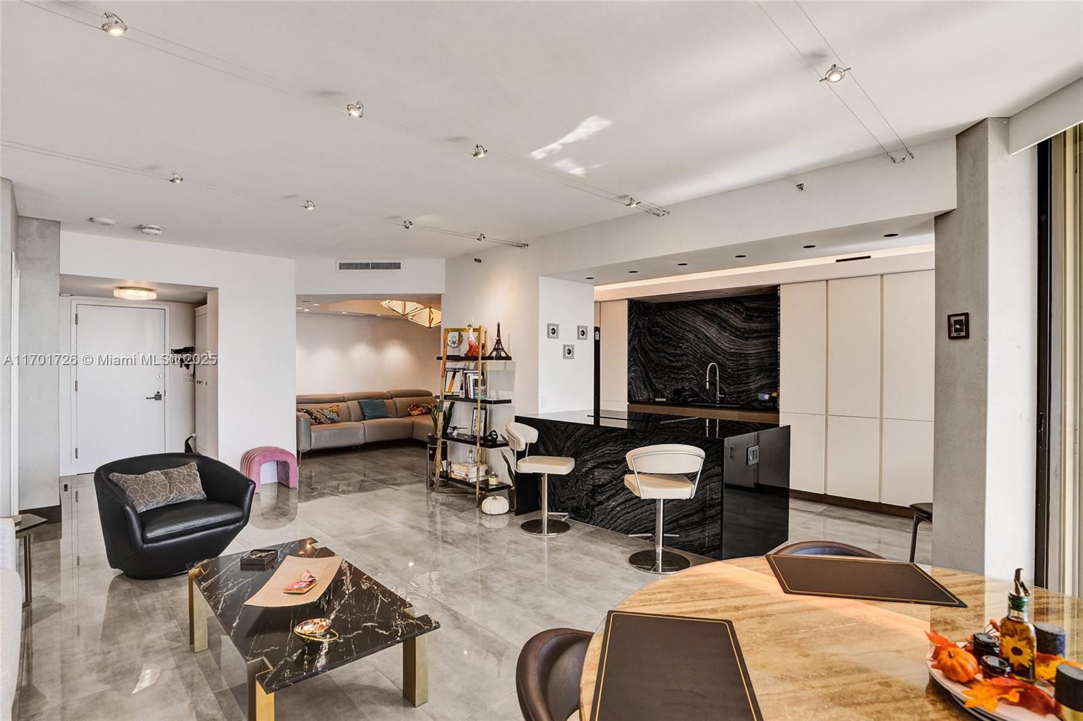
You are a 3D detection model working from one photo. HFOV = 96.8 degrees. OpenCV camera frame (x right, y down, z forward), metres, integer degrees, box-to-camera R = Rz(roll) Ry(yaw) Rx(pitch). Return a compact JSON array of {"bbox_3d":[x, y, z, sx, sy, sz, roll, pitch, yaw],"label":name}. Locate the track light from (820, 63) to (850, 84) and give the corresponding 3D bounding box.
[{"bbox_3d":[1.178,-1.155,1.935,0.065,0.060,0.100,0,0,-44],"label":"track light"}]

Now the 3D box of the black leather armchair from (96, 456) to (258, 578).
[{"bbox_3d":[-2.610,1.072,3.460,0.780,0.715,0.820,0,0,37],"label":"black leather armchair"}]

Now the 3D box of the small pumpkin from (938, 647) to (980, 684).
[{"bbox_3d":[0.851,0.621,0.985,0.066,0.058,0.066,0,0,41],"label":"small pumpkin"}]

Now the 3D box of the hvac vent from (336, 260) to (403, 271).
[{"bbox_3d":[-2.070,-1.140,5.790,0.810,0.125,0.030,0,0,0],"label":"hvac vent"}]

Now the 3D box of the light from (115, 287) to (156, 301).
[{"bbox_3d":[-4.540,-0.745,5.380,0.370,0.110,0.370,0,0,-41],"label":"light"}]

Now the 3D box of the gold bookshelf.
[{"bbox_3d":[-0.745,0.545,5.100,0.980,1.770,0.360,0,0,44],"label":"gold bookshelf"}]

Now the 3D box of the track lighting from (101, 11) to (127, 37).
[{"bbox_3d":[-1.468,-1.155,1.653,0.070,0.060,0.085,0,0,-44],"label":"track lighting"}]

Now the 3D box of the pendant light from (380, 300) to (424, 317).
[{"bbox_3d":[-2.080,-0.790,7.300,0.620,0.240,0.600,0,0,-18],"label":"pendant light"}]

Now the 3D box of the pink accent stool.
[{"bbox_3d":[-3.056,1.212,5.436,0.420,0.435,0.410,0,0,45],"label":"pink accent stool"}]

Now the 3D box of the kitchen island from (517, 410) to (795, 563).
[{"bbox_3d":[0.856,0.973,4.100,1.020,0.915,2.000,0,0,-45],"label":"kitchen island"}]

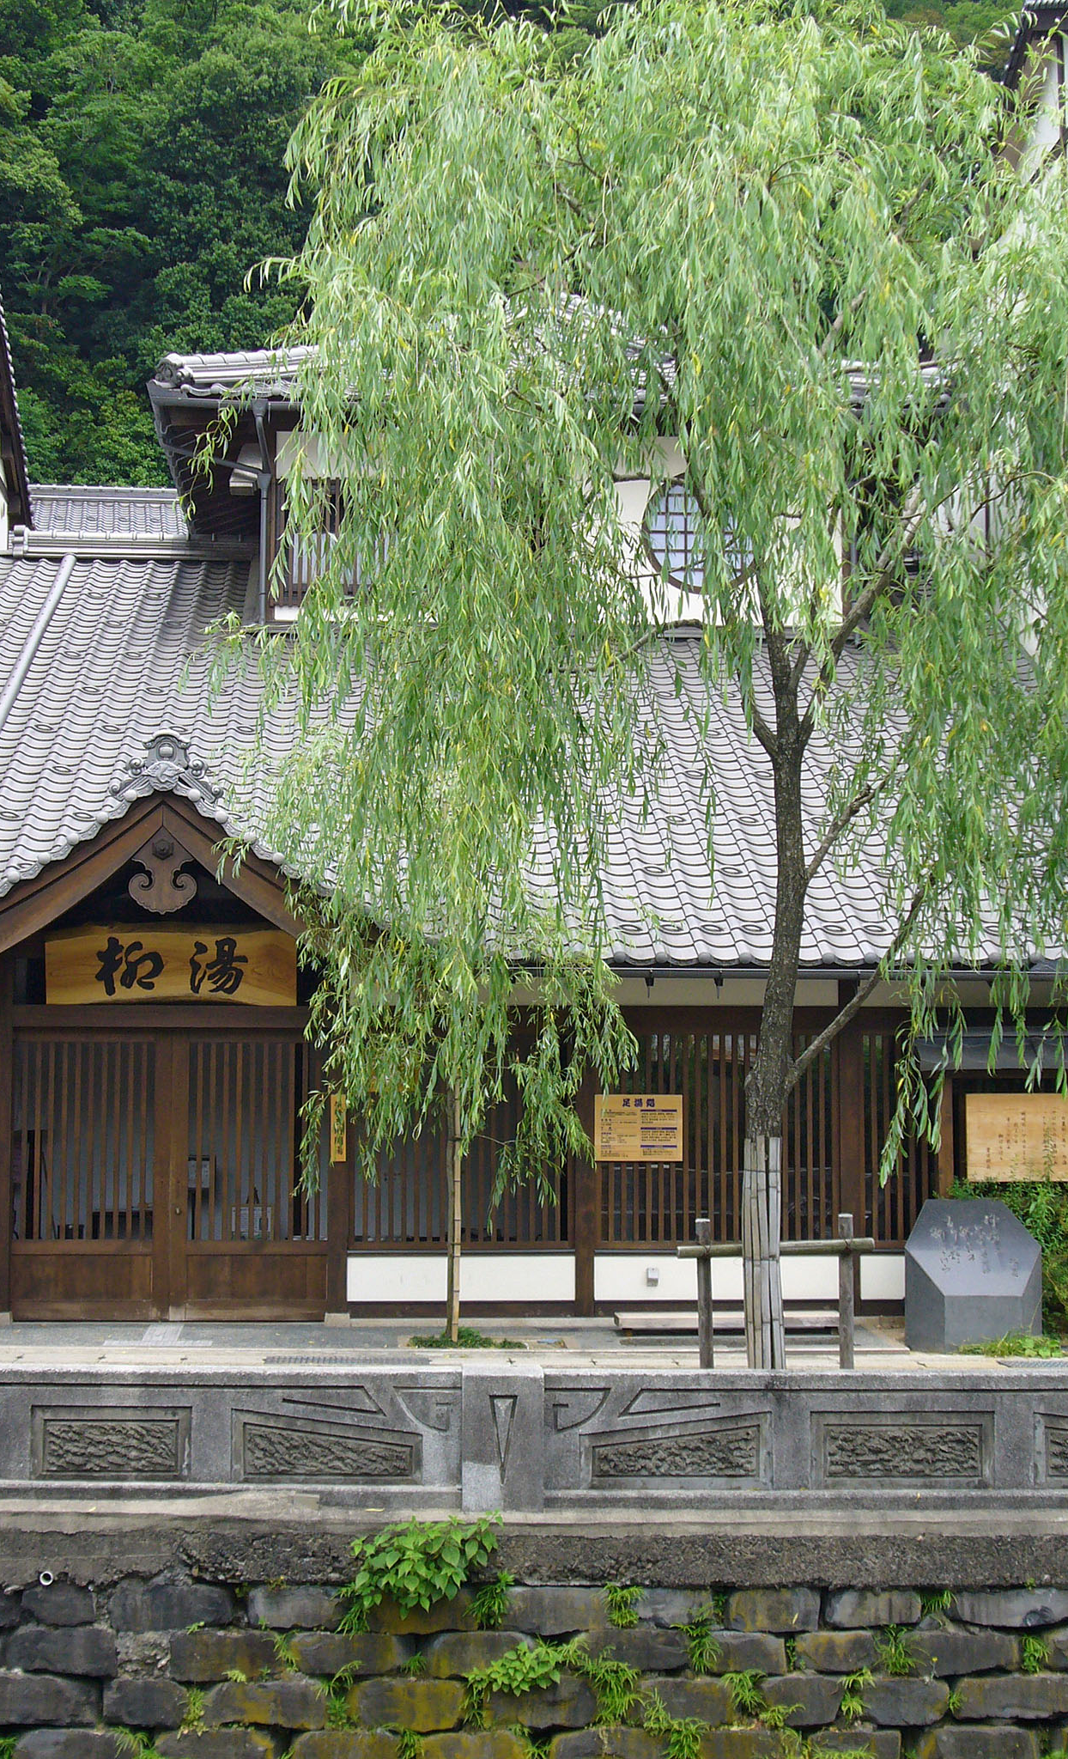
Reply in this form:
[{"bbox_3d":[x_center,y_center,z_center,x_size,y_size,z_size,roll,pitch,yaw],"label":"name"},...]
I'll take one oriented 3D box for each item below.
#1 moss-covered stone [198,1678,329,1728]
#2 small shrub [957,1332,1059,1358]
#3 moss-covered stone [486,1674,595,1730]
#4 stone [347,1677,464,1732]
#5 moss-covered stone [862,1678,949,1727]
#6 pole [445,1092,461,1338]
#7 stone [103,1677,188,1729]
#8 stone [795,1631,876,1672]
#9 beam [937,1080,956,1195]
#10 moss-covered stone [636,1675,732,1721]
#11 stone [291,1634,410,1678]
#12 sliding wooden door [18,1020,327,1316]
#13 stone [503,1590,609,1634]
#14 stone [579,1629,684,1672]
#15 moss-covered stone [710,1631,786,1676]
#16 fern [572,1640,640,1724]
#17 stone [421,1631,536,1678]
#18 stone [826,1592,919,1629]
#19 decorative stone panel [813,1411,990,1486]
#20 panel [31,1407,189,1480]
[{"bbox_3d":[-0.965,2.957,9.024,0.452,0.168,0.260,0,-5,2],"label":"moss-covered stone"},{"bbox_3d":[3.035,2.974,15.900,0.629,0.147,0.350,0,-5,-4],"label":"small shrub"},{"bbox_3d":[0.025,2.946,9.005,0.387,0.186,0.260,0,-5,2],"label":"moss-covered stone"},{"bbox_3d":[-0.469,2.981,9.071,0.419,0.184,0.250,0,-5,-2],"label":"stone"},{"bbox_3d":[1.476,3.297,10.081,0.357,0.193,0.280,0,-5,0],"label":"moss-covered stone"},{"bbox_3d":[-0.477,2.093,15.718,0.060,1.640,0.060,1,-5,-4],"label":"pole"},{"bbox_3d":[-1.553,3.335,10.179,0.344,0.205,0.280,0,-5,5],"label":"stone"},{"bbox_3d":[1.216,3.111,10.128,0.331,0.167,0.280,0,-5,0],"label":"stone"},{"bbox_3d":[2.697,2.048,16.313,0.100,1.560,0.100,0,-5,0],"label":"beam"},{"bbox_3d":[0.601,3.284,10.084,0.384,0.187,0.280,0,-5,0],"label":"moss-covered stone"},{"bbox_3d":[-0.664,2.817,9.102,0.429,0.147,0.250,0,-5,-2],"label":"stone"},{"bbox_3d":[-2.462,1.979,16.790,2.110,1.940,0.080,1,-5,-4],"label":"sliding wooden door"},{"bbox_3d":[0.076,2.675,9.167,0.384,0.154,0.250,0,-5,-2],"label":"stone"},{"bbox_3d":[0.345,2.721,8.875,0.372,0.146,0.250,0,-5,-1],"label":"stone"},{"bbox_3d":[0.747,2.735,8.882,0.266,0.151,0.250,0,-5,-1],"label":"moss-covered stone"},{"bbox_3d":[0.256,2.884,8.950,0.236,0.274,0.200,0,-5,-2],"label":"fern"},{"bbox_3d":[-0.231,3.121,10.126,0.468,0.178,0.280,0,-5,0],"label":"stone"},{"bbox_3d":[1.235,2.684,9.214,0.339,0.126,0.250,0,-5,-2],"label":"stone"},{"bbox_3d":[1.395,2.165,9.476,0.672,0.285,0.060,0,-5,2],"label":"decorative stone panel"},{"bbox_3d":[-1.564,2.086,9.247,0.594,0.267,0.080,0,-5,3],"label":"panel"}]

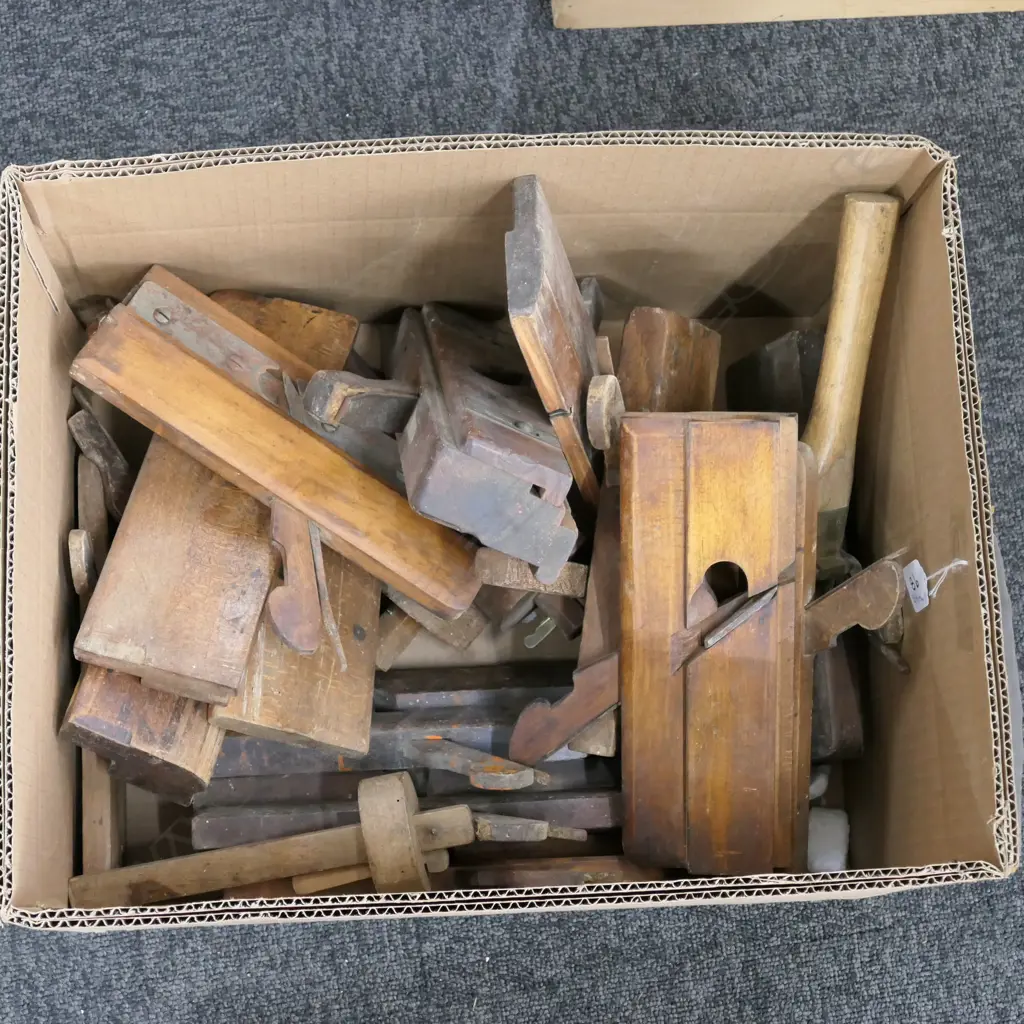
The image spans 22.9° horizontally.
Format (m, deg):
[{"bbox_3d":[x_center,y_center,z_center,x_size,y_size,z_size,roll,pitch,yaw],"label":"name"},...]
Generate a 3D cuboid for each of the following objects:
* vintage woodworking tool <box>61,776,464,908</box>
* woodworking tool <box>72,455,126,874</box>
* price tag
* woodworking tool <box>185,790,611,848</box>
[{"bbox_3d":[-0.131,0.188,1.367,0.222,0.055,0.065,-10,81,3],"label":"vintage woodworking tool"},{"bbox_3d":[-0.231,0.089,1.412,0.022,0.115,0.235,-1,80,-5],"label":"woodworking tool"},{"bbox_3d":[0.208,0.038,1.296,0.003,0.036,0.022,-17,83,-11],"label":"price tag"},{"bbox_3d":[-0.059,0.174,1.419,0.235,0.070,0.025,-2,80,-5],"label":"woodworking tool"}]

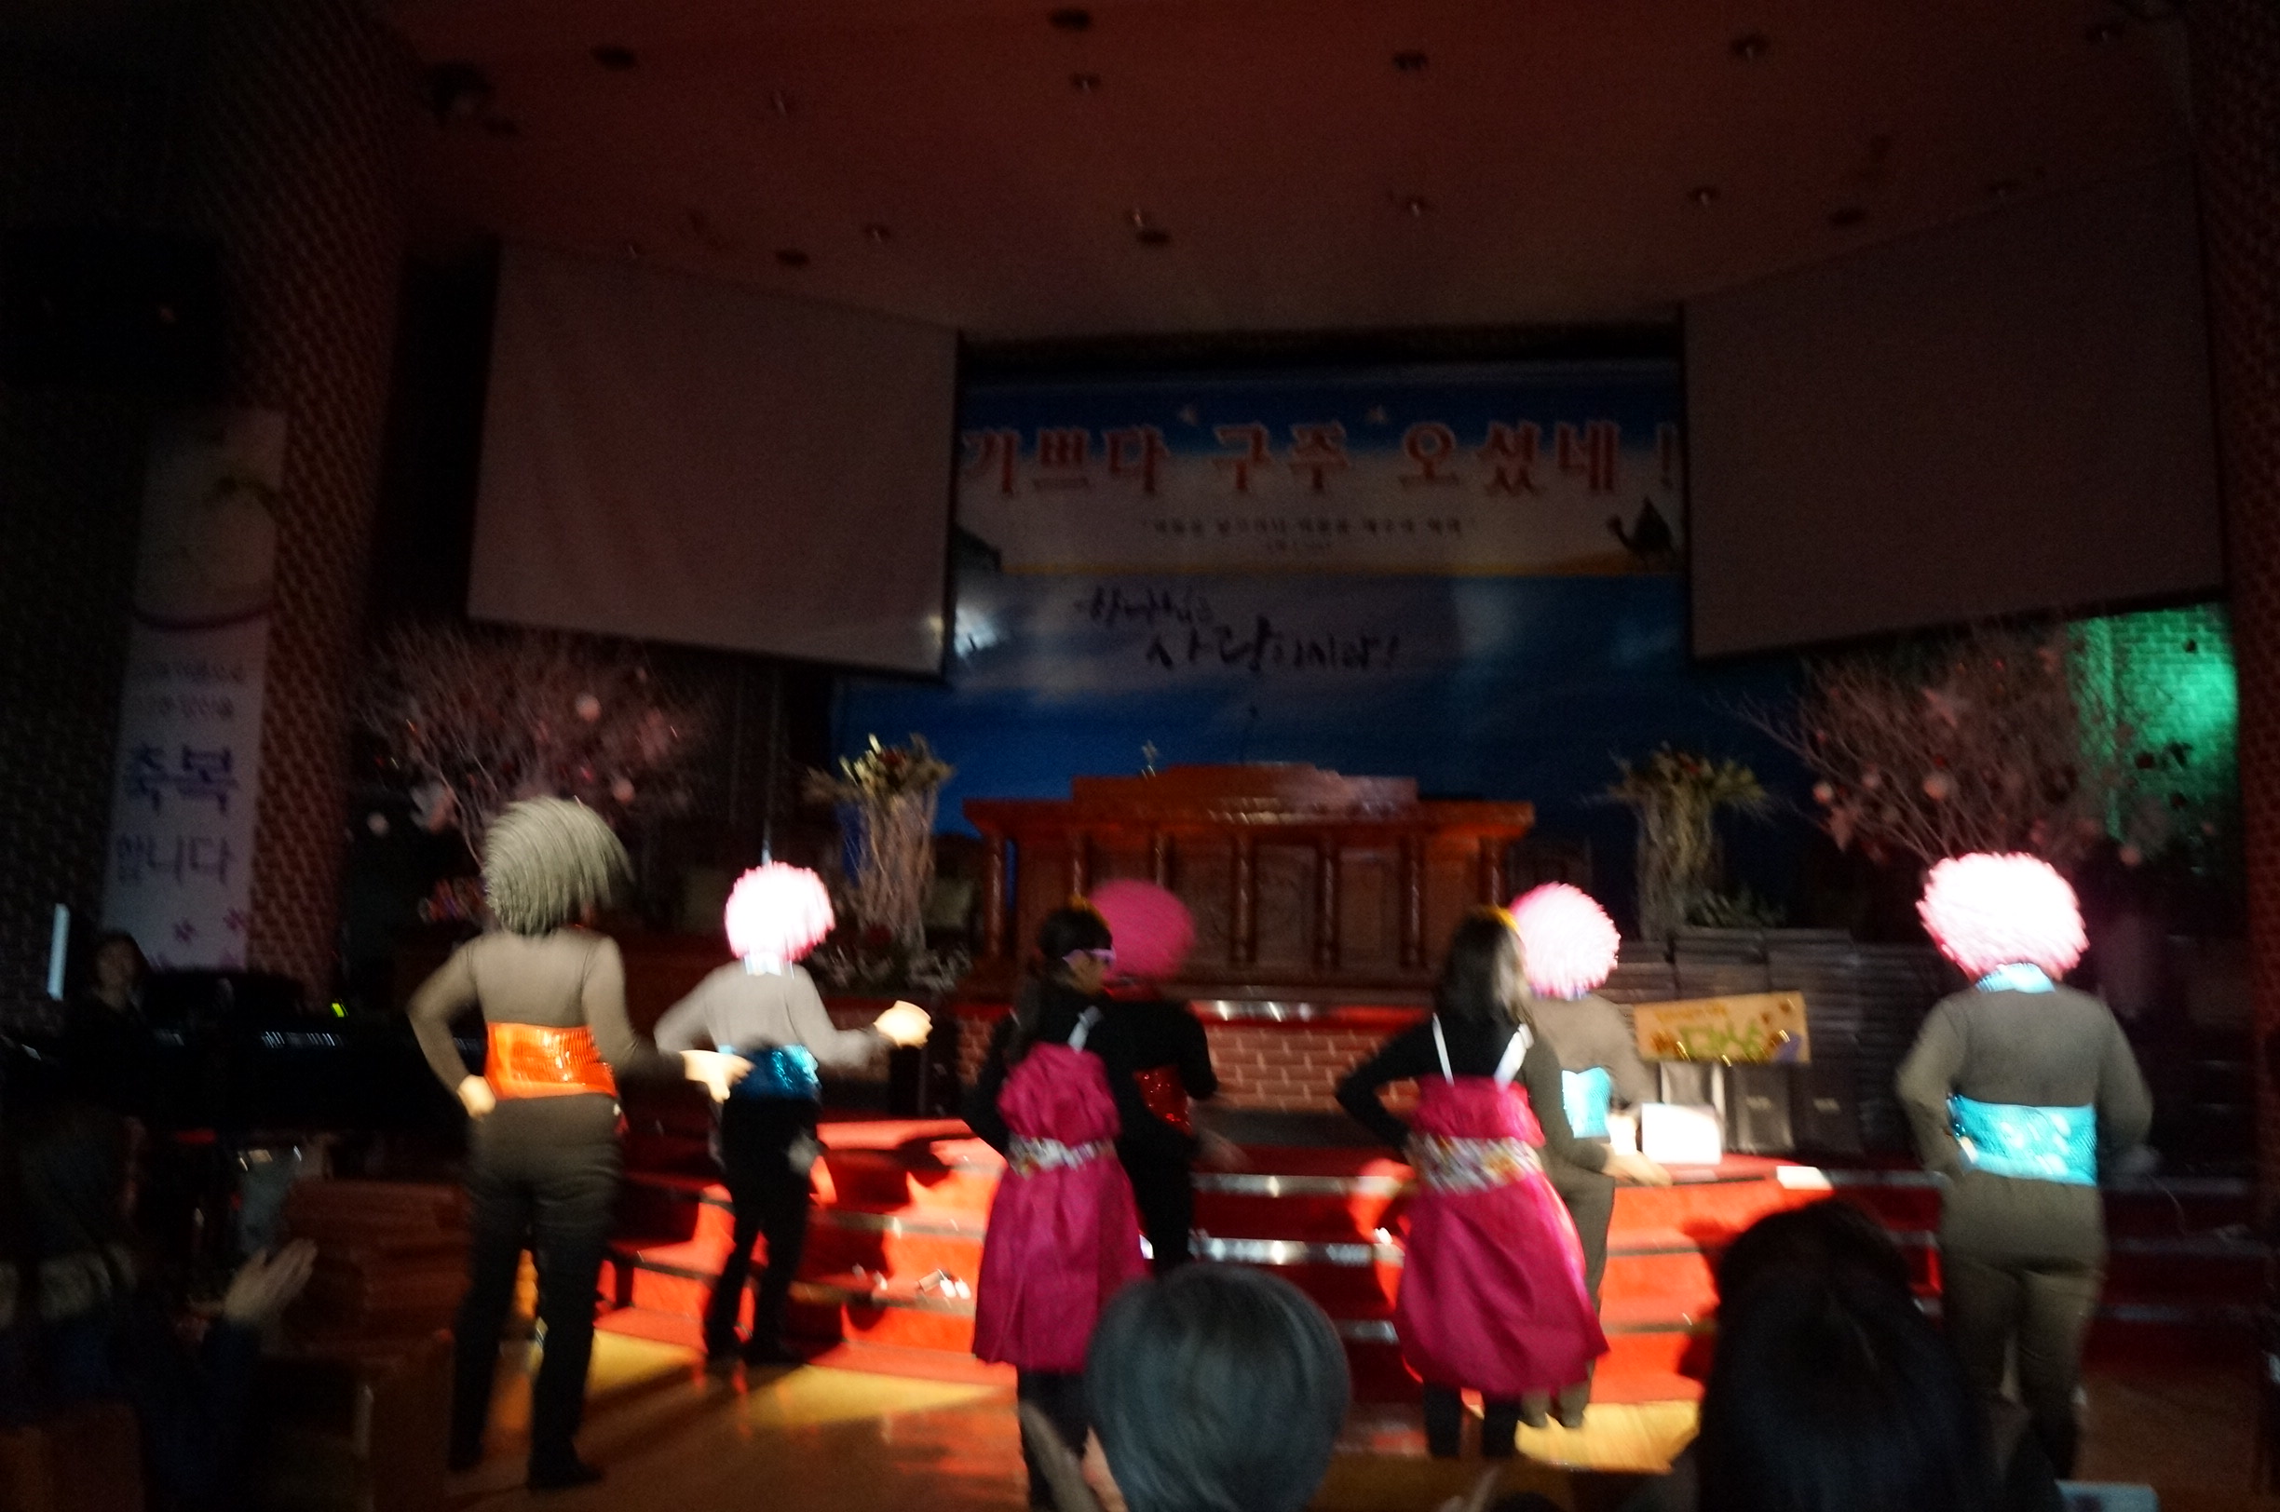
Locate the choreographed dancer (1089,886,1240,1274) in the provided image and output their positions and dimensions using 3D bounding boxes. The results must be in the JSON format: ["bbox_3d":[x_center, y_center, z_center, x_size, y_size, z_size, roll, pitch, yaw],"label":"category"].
[{"bbox_3d":[0.045,1.124,4.916,0.480,1.530,0.380,-5,-9,44],"label":"choreographed dancer"}]

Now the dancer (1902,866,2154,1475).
[{"bbox_3d":[2.052,1.023,3.993,0.560,1.580,0.400,1,-6,0],"label":"dancer"}]

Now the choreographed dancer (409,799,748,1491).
[{"bbox_3d":[-1.444,1.001,4.507,0.820,1.762,0.500,1,-7,0],"label":"choreographed dancer"}]

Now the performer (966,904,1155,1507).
[{"bbox_3d":[-0.177,1.120,4.180,0.460,1.494,0.460,-1,-7,18],"label":"performer"}]

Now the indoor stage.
[{"bbox_3d":[0.975,1.895,6.531,6.000,0.550,2.100,0,-7,7],"label":"indoor stage"}]

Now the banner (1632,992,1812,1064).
[{"bbox_3d":[2.334,1.094,6.850,0.710,0.270,0.030,0,-6,6],"label":"banner"}]

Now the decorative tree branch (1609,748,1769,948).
[{"bbox_3d":[2.974,0.563,9.300,0.820,1.200,0.720,1,-6,0],"label":"decorative tree branch"}]

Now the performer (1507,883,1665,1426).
[{"bbox_3d":[1.316,1.205,5.194,0.520,1.614,0.450,-1,-7,18],"label":"performer"}]

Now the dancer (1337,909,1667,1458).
[{"bbox_3d":[0.904,1.122,4.420,0.740,1.450,0.500,0,-6,9],"label":"dancer"}]

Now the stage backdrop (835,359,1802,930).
[{"bbox_3d":[1.070,-0.639,10.200,5.650,3.400,0.150,0,-7,8],"label":"stage backdrop"}]

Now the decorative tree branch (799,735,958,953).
[{"bbox_3d":[-1.299,0.435,8.500,0.750,1.080,0.650,0,-7,8],"label":"decorative tree branch"}]

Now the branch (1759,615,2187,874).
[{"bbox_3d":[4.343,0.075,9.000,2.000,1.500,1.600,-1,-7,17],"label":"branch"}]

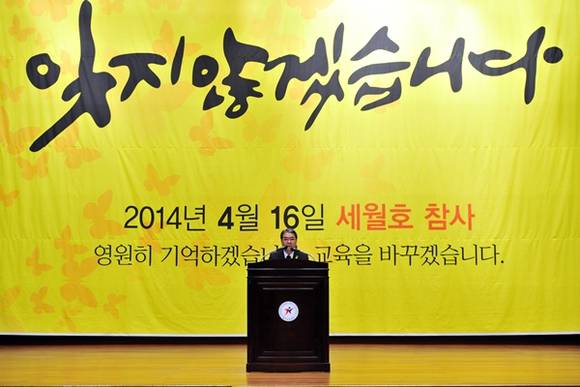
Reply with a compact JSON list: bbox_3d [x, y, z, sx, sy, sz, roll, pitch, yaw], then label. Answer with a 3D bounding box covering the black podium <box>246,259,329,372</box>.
[{"bbox_3d":[-0.012,1.398,13.180,0.945,1.290,0.600,0,-1,0],"label":"black podium"}]

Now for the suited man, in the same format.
[{"bbox_3d":[0.000,1.235,13.450,0.520,1.650,0.360,0,-1,0],"label":"suited man"}]

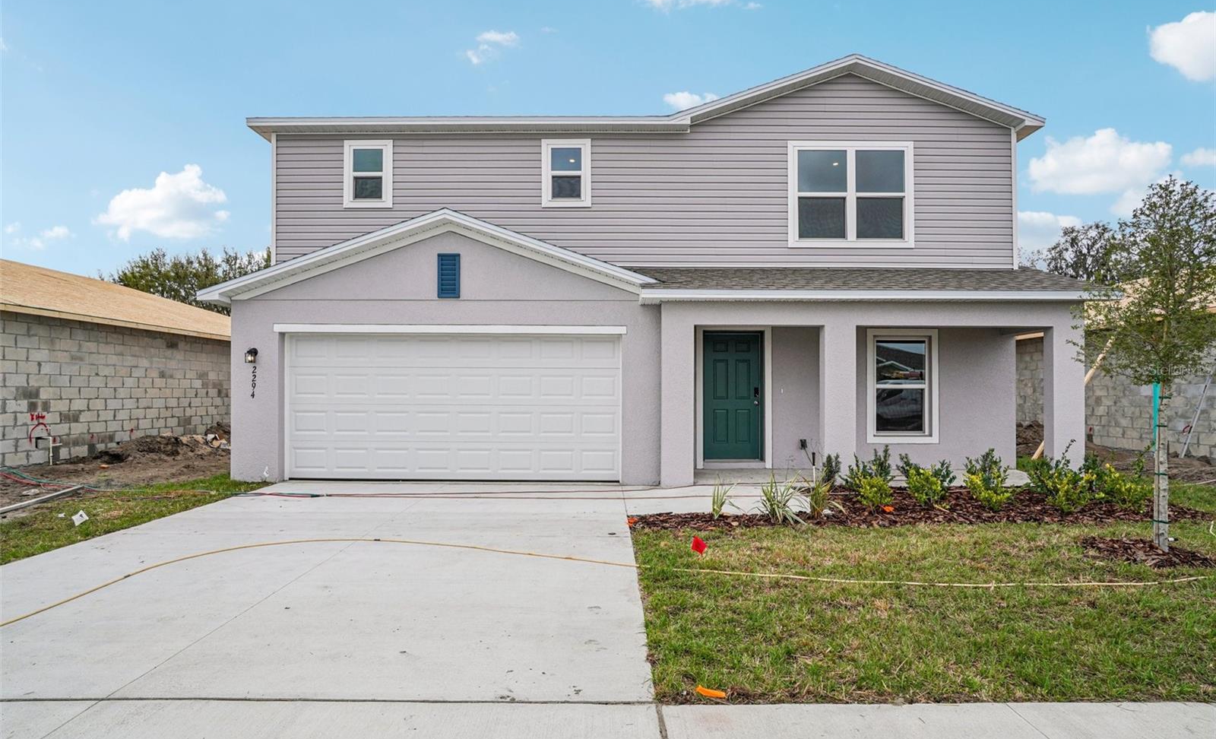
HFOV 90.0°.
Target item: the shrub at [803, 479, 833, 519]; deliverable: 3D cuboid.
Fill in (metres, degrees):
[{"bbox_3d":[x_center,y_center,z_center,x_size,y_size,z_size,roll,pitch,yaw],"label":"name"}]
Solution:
[{"bbox_3d":[2.244,1.368,6.500,0.308,0.400,0.320,0,-1,0],"label":"shrub"}]

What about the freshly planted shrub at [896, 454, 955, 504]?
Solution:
[{"bbox_3d":[3.789,1.307,7.250,0.688,0.557,0.620,0,-1,0],"label":"freshly planted shrub"}]

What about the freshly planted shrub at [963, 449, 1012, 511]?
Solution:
[{"bbox_3d":[4.395,1.264,7.050,0.551,0.634,0.600,0,-1,0],"label":"freshly planted shrub"}]

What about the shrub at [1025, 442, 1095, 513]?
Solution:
[{"bbox_3d":[5.206,1.212,7.000,0.782,0.737,0.700,0,-1,0],"label":"shrub"}]

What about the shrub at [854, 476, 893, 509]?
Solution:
[{"bbox_3d":[3.024,1.387,6.900,0.423,0.381,0.420,0,-1,0],"label":"shrub"}]

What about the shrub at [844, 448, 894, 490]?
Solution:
[{"bbox_3d":[3.388,1.300,7.900,0.629,0.601,0.550,0,-1,0],"label":"shrub"}]

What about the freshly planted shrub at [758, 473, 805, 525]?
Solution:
[{"bbox_3d":[1.811,1.328,6.350,0.486,0.473,0.470,0,-1,0],"label":"freshly planted shrub"}]

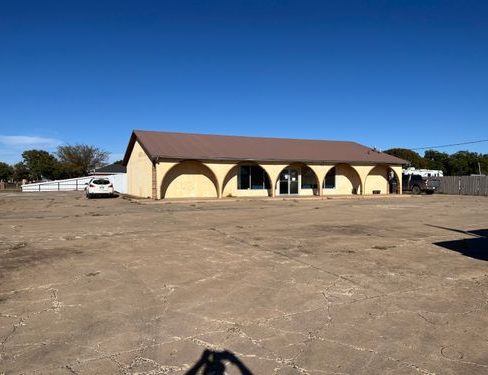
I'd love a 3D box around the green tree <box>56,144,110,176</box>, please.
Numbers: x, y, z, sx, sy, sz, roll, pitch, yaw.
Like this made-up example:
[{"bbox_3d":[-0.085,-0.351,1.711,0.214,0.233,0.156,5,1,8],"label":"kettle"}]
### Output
[{"bbox_3d":[-28.204,-3.729,65.941,9.140,7.700,9.140,0,1,0],"label":"green tree"}]

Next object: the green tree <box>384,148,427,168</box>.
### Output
[{"bbox_3d":[30.781,-3.645,71.941,8.440,7.500,8.440,0,1,0],"label":"green tree"}]

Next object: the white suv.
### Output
[{"bbox_3d":[-12.008,-0.031,31.172,1.890,1.710,4.800,0,1,-25],"label":"white suv"}]

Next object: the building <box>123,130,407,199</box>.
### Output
[{"bbox_3d":[1.432,-2.046,36.042,23.250,5.570,14.990,0,1,-25],"label":"building"}]

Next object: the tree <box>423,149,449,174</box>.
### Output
[{"bbox_3d":[37.745,-3.560,73.943,5.720,7.270,5.720,0,1,0],"label":"tree"}]

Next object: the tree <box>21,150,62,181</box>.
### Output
[{"bbox_3d":[-37.744,-3.500,69.946,7.640,7.050,7.640,0,1,0],"label":"tree"}]

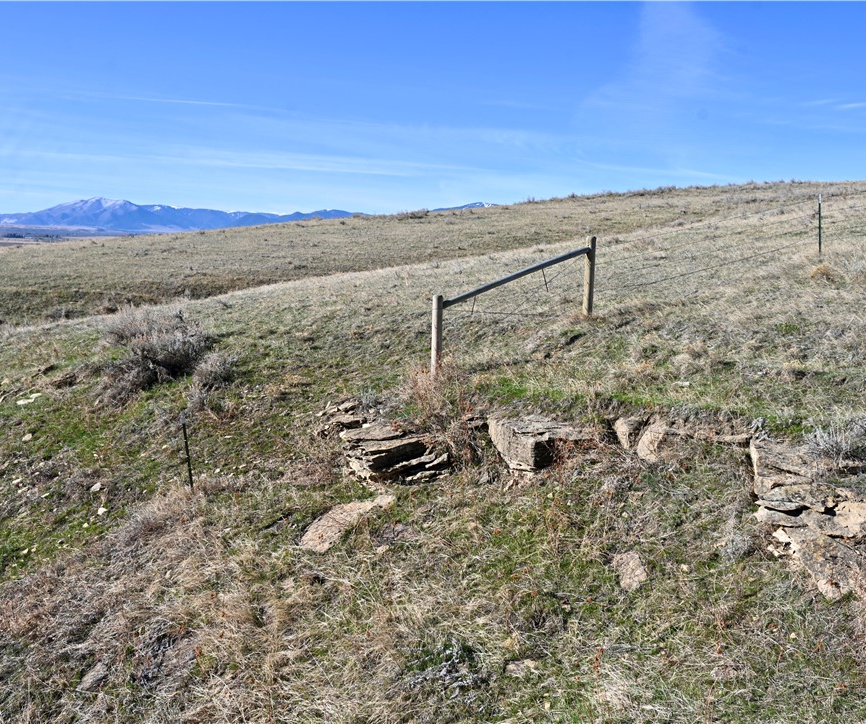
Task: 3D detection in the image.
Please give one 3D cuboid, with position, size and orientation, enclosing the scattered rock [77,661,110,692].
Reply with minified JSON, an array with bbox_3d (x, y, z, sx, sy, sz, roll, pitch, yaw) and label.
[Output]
[{"bbox_3d":[-3.671,3.508,10.300,0.286,0.120,0.420,-8,28,27],"label":"scattered rock"}]

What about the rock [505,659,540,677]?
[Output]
[{"bbox_3d":[0.837,2.862,8.604,0.343,0.100,0.192,-16,25,12],"label":"rock"}]

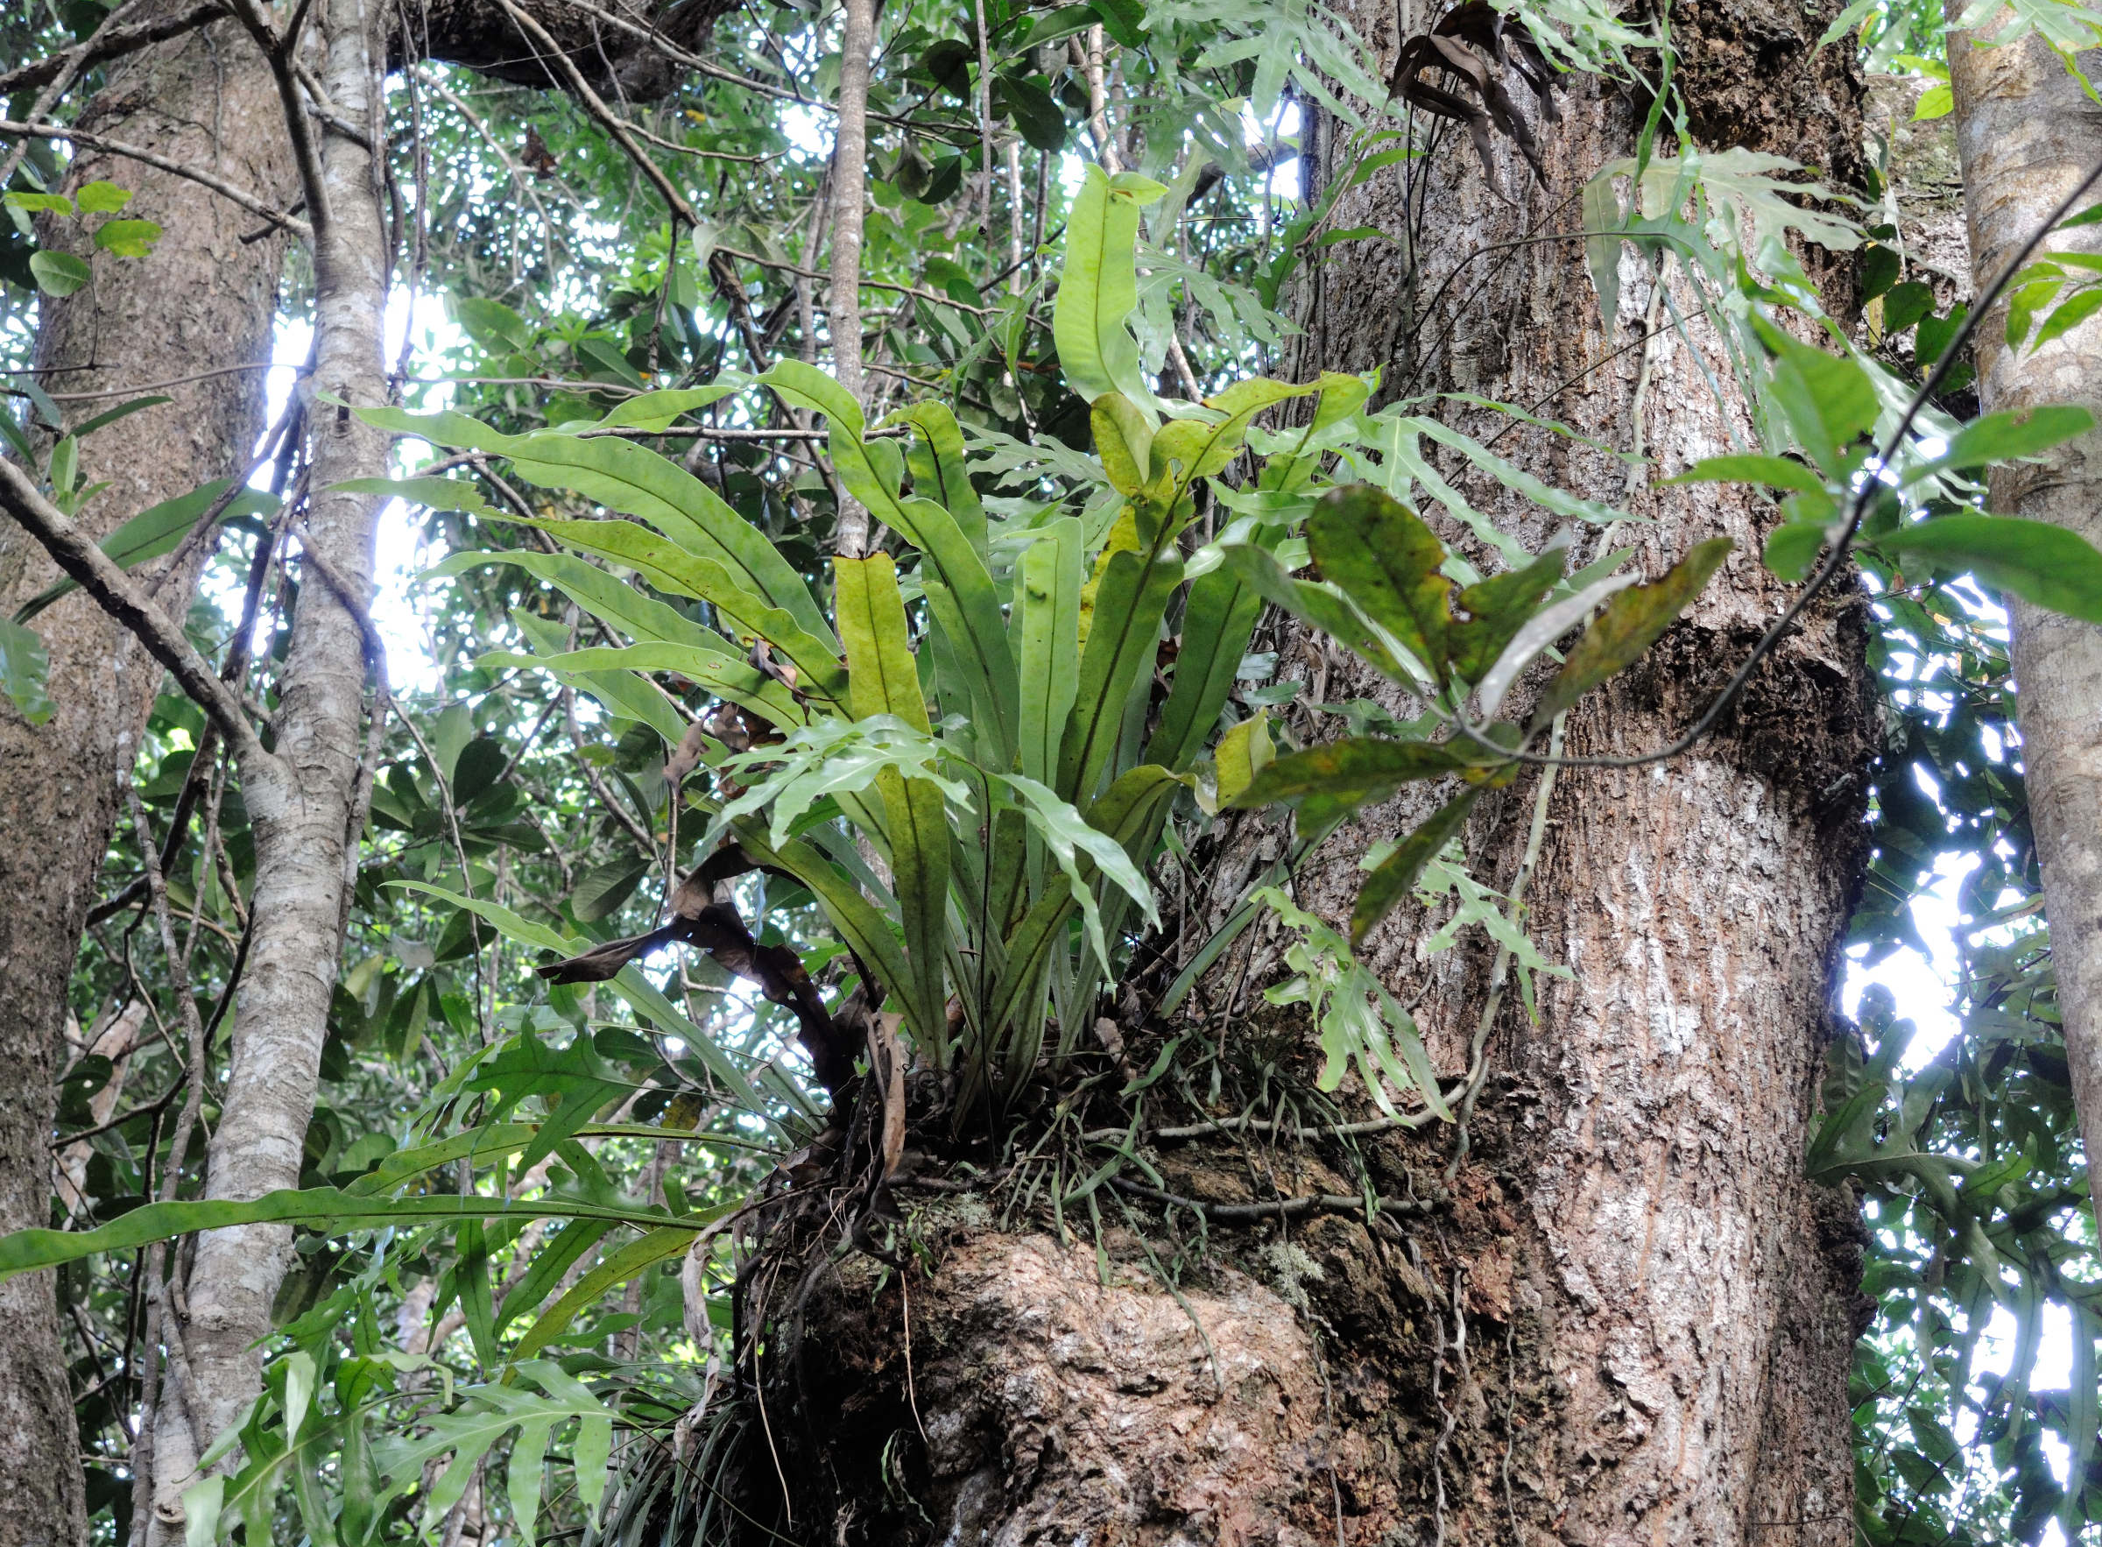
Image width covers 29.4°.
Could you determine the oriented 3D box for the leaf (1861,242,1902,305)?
[{"bbox_3d":[0.975,-0.586,4.700,0.048,0.073,0.040,-5,-22,13],"label":"leaf"}]

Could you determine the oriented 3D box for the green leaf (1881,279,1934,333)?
[{"bbox_3d":[1.006,-0.548,4.700,0.062,0.062,0.040,-5,-22,14],"label":"green leaf"}]

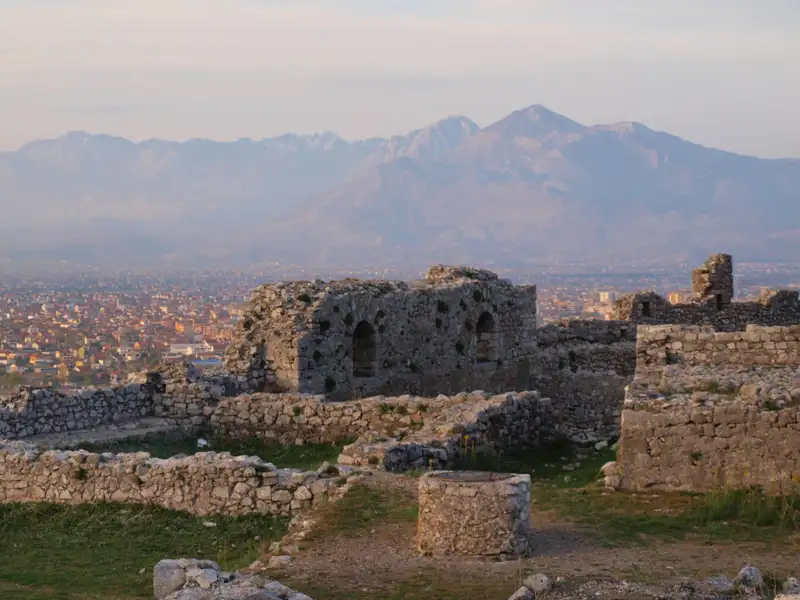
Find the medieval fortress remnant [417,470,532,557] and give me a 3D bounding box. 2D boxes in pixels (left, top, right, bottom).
[{"bbox_3d":[0.972,2.800,25.600,1.480,0.960,1.480,0,2,0],"label":"medieval fortress remnant"}]

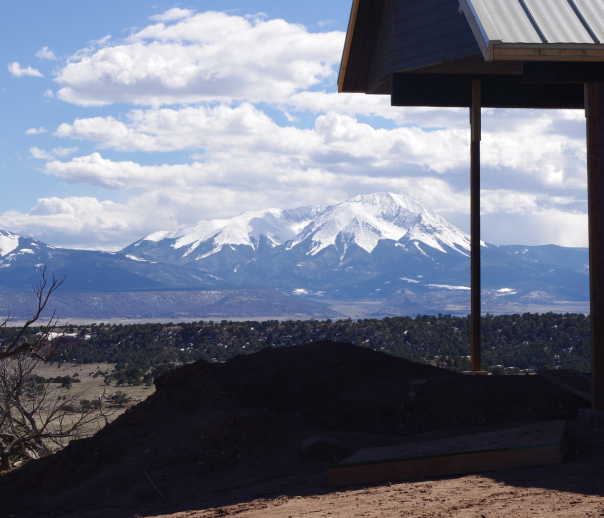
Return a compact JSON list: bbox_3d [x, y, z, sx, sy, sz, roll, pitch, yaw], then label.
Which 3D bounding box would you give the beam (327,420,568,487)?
[{"bbox_3d":[1.170,1.520,13.900,1.780,0.165,1.120,-7,2,11],"label":"beam"}]

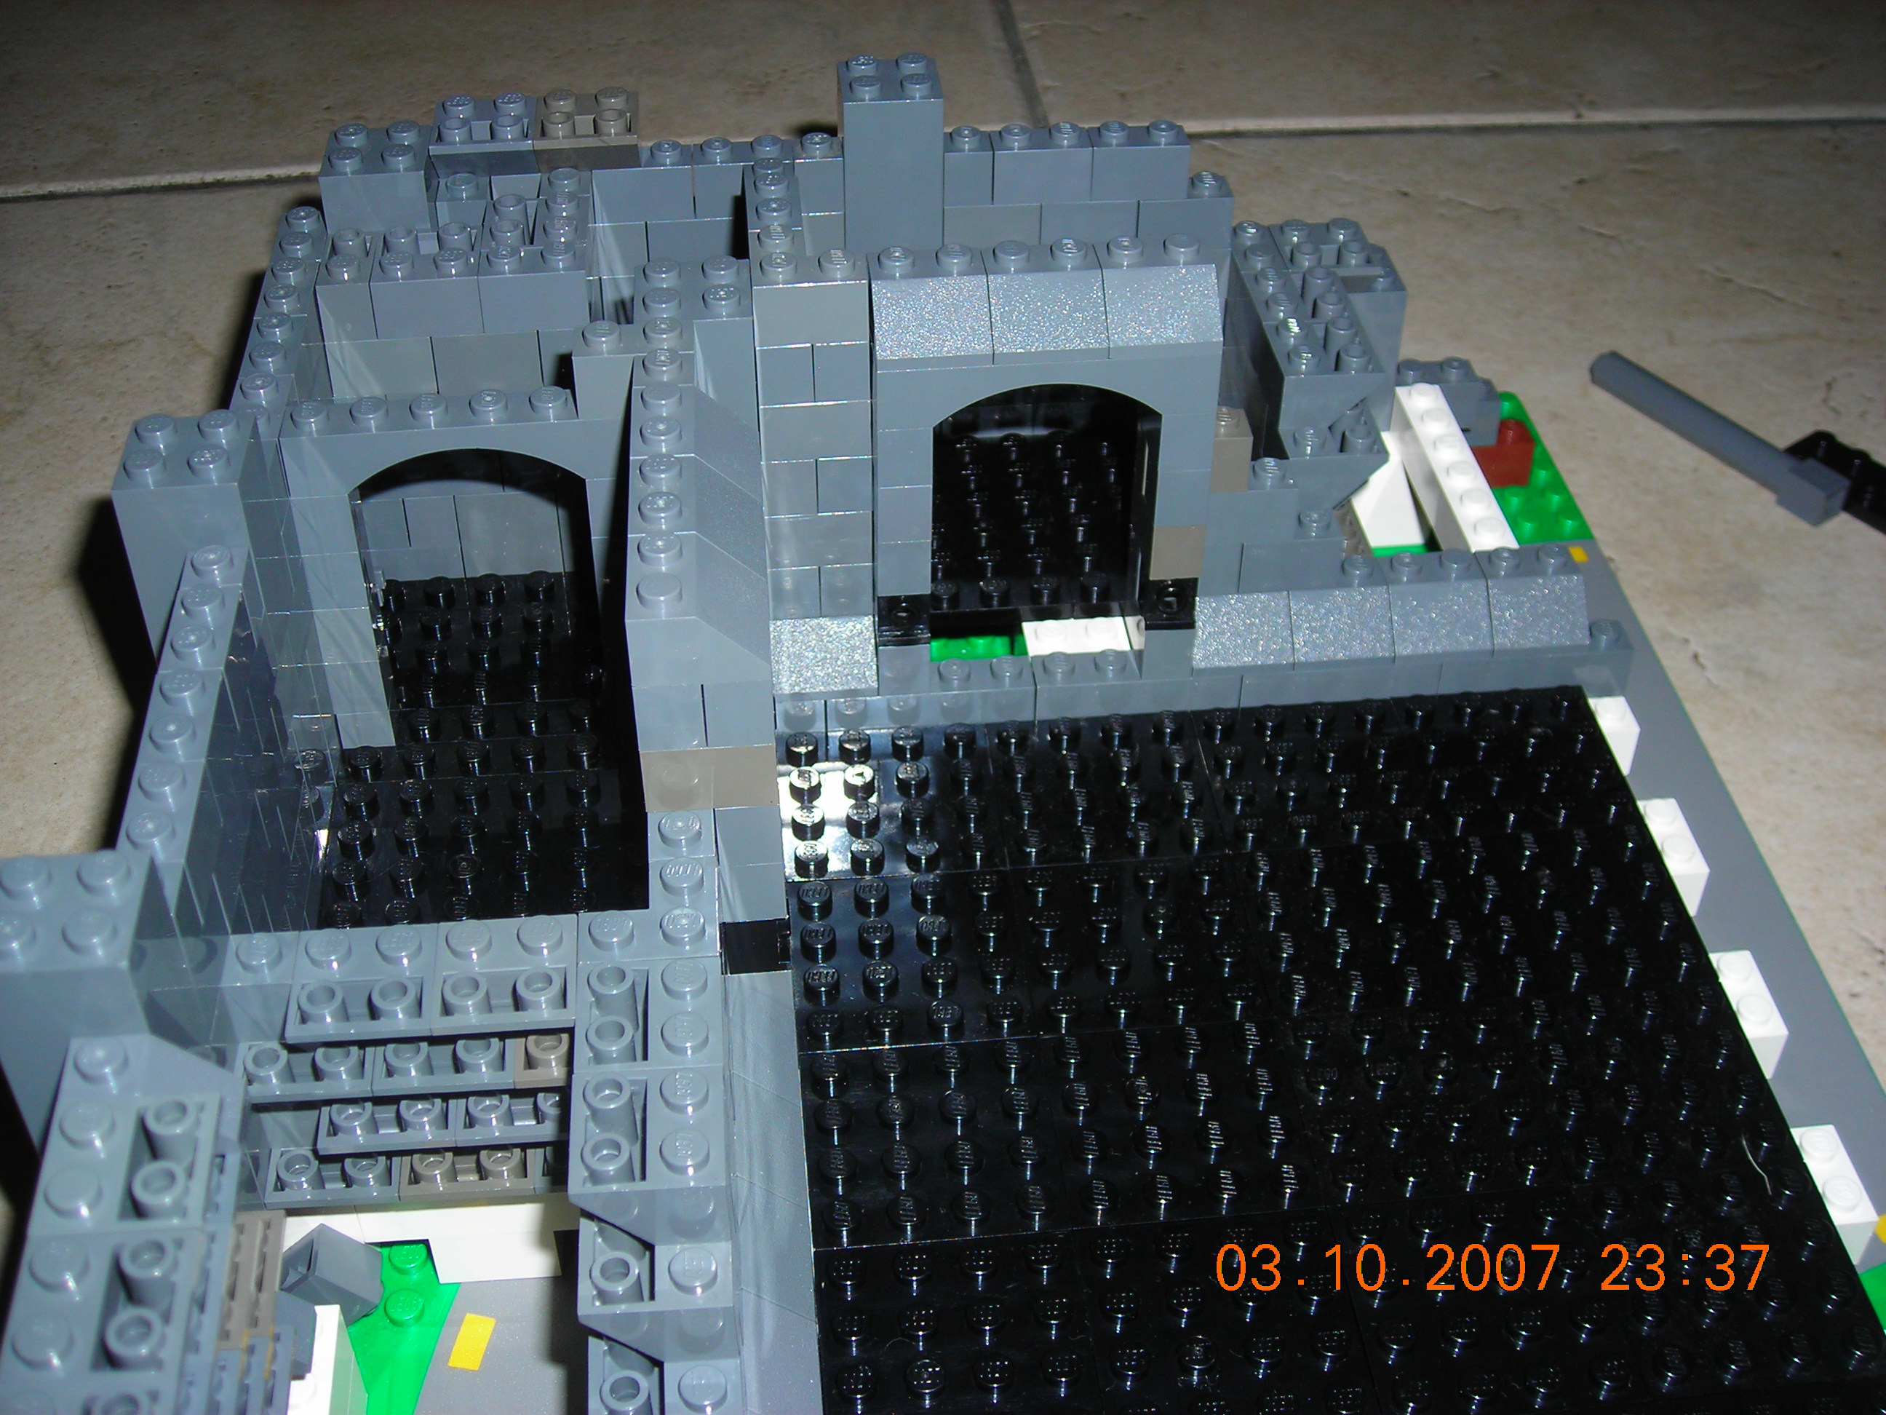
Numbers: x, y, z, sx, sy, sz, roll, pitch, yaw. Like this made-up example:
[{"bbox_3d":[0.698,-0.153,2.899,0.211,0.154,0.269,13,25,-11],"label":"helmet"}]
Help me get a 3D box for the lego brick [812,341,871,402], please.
[{"bbox_3d":[-0.014,-0.049,0.314,0.008,0.010,0.008,-4,41,-4],"label":"lego brick"}]

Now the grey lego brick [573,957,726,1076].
[{"bbox_3d":[-0.031,0.036,0.242,0.016,0.011,0.016,-3,40,-5],"label":"grey lego brick"}]

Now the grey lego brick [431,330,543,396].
[{"bbox_3d":[-0.068,-0.054,0.334,0.016,0.010,0.008,-4,41,-4],"label":"grey lego brick"}]

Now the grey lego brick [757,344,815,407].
[{"bbox_3d":[-0.022,-0.049,0.313,0.008,0.010,0.008,-4,41,-4],"label":"grey lego brick"}]

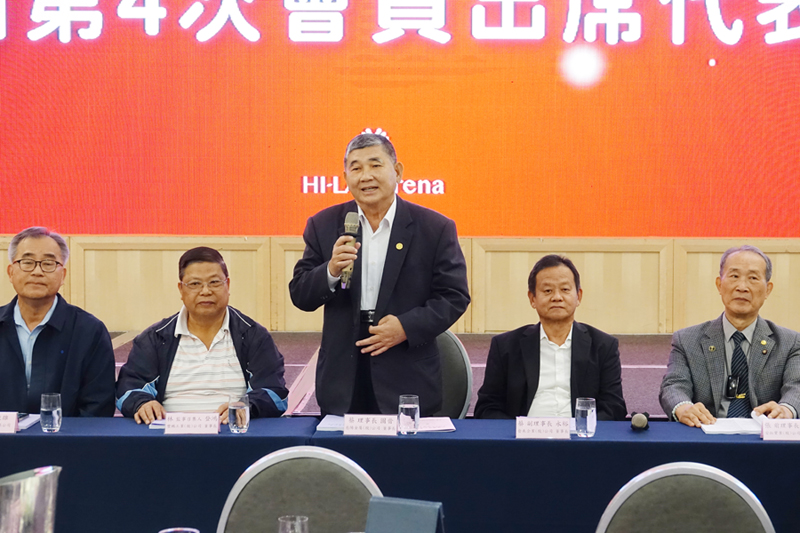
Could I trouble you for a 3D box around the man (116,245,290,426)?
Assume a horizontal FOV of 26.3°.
[{"bbox_3d":[-0.663,0.599,5.804,0.575,1.322,0.750,0,2,-2],"label":"man"}]

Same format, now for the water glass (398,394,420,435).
[{"bbox_3d":[0.031,0.468,5.389,0.065,0.119,0.065,0,2,2],"label":"water glass"}]

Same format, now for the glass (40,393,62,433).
[{"bbox_3d":[-1.103,0.463,5.412,0.065,0.119,0.065,0,2,2],"label":"glass"}]

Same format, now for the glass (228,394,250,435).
[{"bbox_3d":[-0.506,0.465,5.400,0.065,0.119,0.065,0,2,2],"label":"glass"}]

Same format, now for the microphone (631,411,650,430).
[{"bbox_3d":[0.781,0.498,5.557,0.056,0.056,0.250,0,2,7],"label":"microphone"}]

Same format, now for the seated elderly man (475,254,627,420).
[{"bbox_3d":[0.508,0.614,5.823,0.530,1.300,0.750,0,2,5],"label":"seated elderly man"}]

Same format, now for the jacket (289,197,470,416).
[{"bbox_3d":[-0.069,0.147,5.914,0.605,0.780,0.380,0,2,7],"label":"jacket"}]

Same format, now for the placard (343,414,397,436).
[{"bbox_3d":[-0.092,0.494,5.377,0.170,0.066,0.060,0,2,2],"label":"placard"}]

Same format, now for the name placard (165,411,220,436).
[{"bbox_3d":[-0.651,0.492,5.384,0.170,0.066,0.060,0,2,2],"label":"name placard"}]

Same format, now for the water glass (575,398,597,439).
[{"bbox_3d":[0.583,0.471,5.343,0.065,0.119,0.065,0,2,2],"label":"water glass"}]

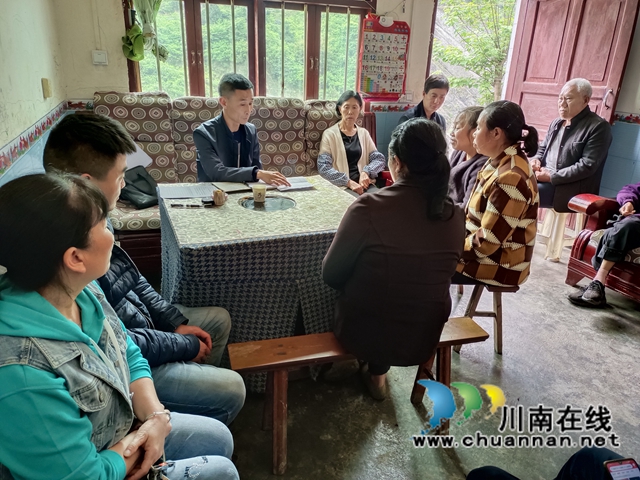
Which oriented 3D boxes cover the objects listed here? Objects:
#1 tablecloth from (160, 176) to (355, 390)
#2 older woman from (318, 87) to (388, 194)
[{"bbox_3d":[-0.276,0.140,2.476,0.999,0.709,1.080,-6,22,-21],"label":"tablecloth"},{"bbox_3d":[0.231,-0.502,3.579,0.520,1.202,0.760,-5,21,-19],"label":"older woman"}]

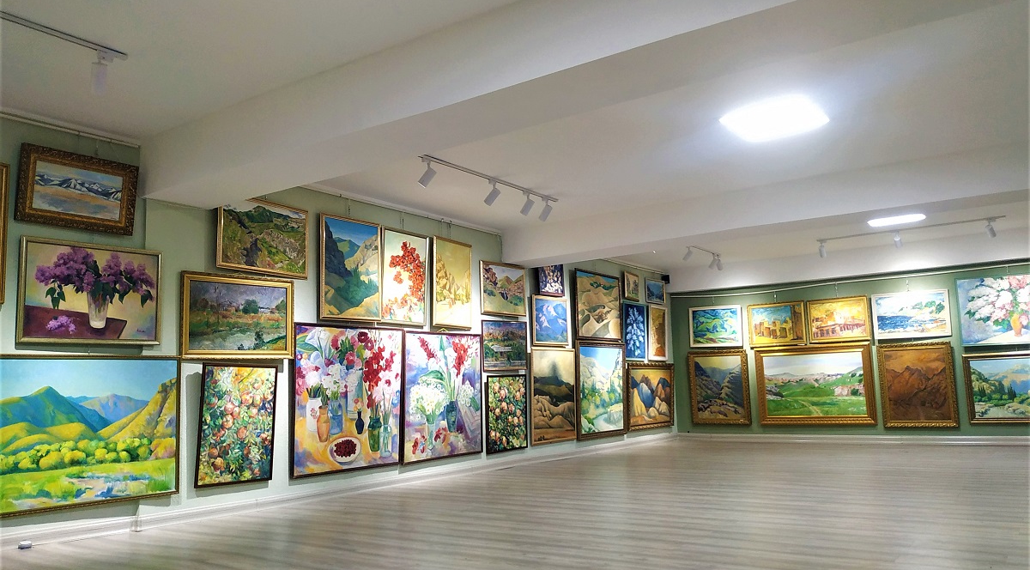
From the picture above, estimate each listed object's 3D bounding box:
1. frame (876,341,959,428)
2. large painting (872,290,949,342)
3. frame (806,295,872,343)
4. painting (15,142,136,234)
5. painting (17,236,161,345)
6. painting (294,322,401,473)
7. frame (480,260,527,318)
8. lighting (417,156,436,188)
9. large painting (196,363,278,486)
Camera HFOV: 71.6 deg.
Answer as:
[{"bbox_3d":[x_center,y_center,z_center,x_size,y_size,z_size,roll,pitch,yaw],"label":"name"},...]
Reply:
[{"bbox_3d":[5.533,1.382,9.826,0.886,1.135,0.060,-8,-9,37],"label":"frame"},{"bbox_3d":[5.880,0.447,10.605,1.000,0.674,0.050,-6,-7,32],"label":"large painting"},{"bbox_3d":[4.769,0.519,10.540,0.833,0.638,0.050,-8,-9,37],"label":"frame"},{"bbox_3d":[-3.275,-0.695,5.357,0.070,0.552,0.797,-1,-6,38],"label":"painting"},{"bbox_3d":[-2.932,0.063,4.992,0.045,0.703,0.900,-6,-9,37],"label":"painting"},{"bbox_3d":[-1.518,1.052,6.656,0.040,1.330,1.254,-6,-9,37],"label":"painting"},{"bbox_3d":[-0.159,0.070,9.343,0.050,0.666,0.942,-7,-9,37],"label":"frame"},{"bbox_3d":[-0.729,-0.932,5.918,0.150,0.240,0.080,-4,-8,16],"label":"lighting"},{"bbox_3d":[-2.221,1.114,5.740,0.035,0.948,0.640,-6,-9,37],"label":"large painting"}]

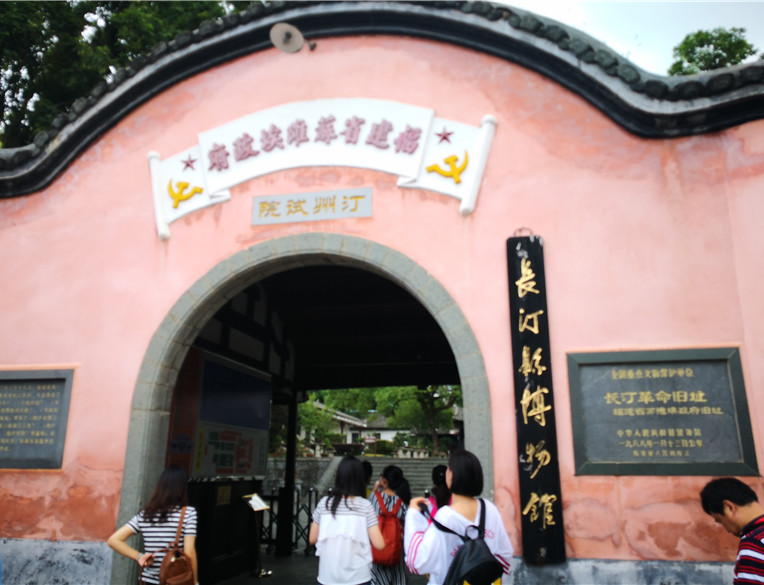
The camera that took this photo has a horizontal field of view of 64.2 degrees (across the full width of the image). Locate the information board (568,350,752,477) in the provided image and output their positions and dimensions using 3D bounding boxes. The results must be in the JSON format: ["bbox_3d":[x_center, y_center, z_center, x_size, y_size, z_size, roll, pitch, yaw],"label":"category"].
[{"bbox_3d":[2.071,0.892,4.573,1.245,0.923,0.070,-3,-16,11],"label":"information board"}]

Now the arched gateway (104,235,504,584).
[{"bbox_3d":[-0.681,1.214,5.250,3.190,3.570,0.360,-3,-16,11],"label":"arched gateway"}]

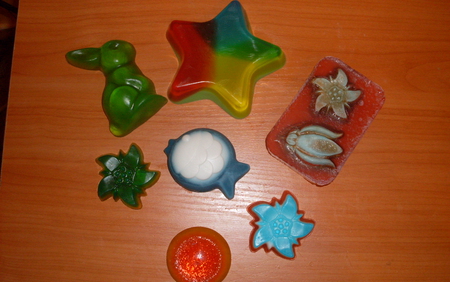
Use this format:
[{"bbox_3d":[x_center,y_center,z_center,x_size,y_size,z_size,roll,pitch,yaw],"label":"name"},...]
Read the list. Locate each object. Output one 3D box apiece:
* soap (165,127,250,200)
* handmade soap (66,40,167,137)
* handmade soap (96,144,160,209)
[{"bbox_3d":[-0.015,0.016,0.397,0.070,0.020,0.051,24,82,3],"label":"soap"},{"bbox_3d":[-0.091,-0.052,0.406,0.058,0.021,0.085,-38,84,-5],"label":"handmade soap"},{"bbox_3d":[-0.081,0.027,0.398,0.053,0.014,0.052,20,82,3],"label":"handmade soap"}]

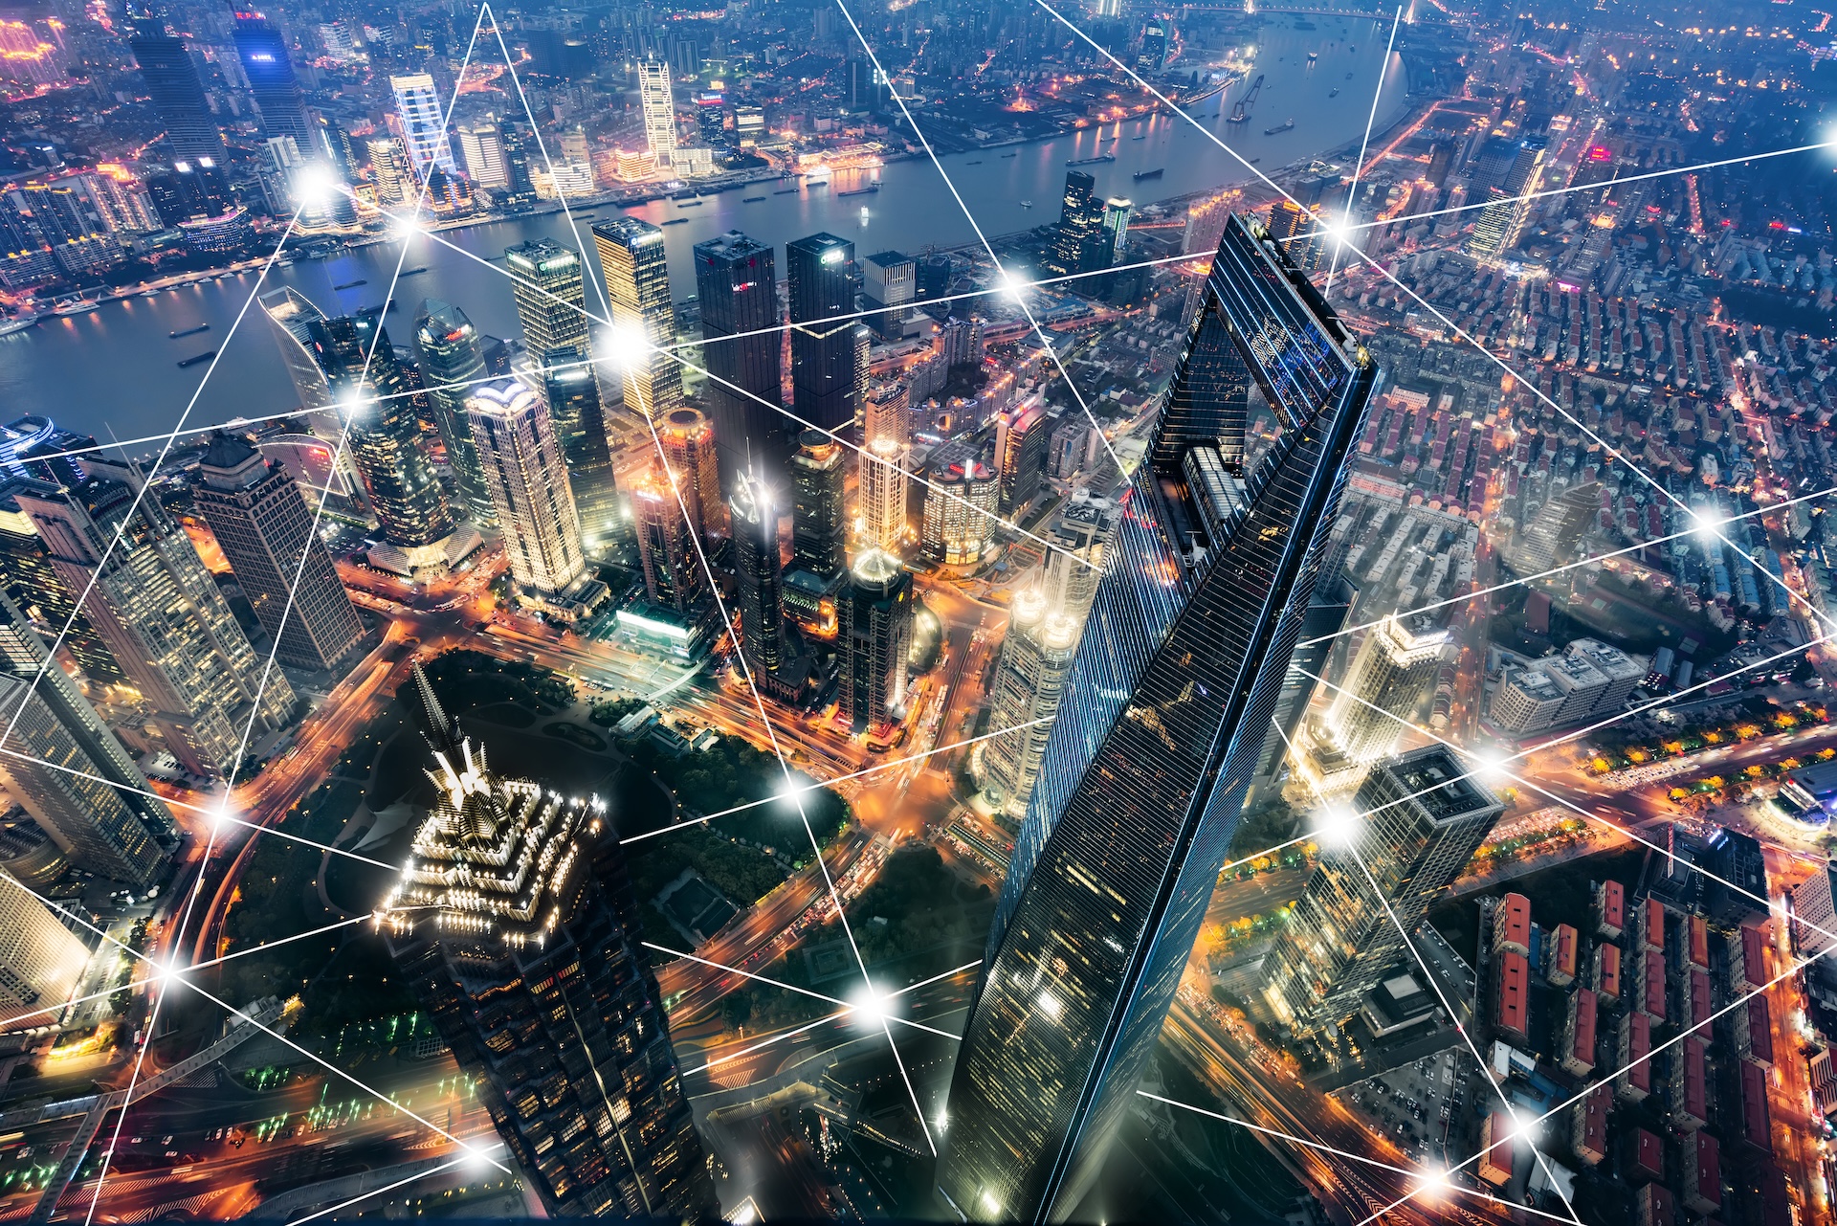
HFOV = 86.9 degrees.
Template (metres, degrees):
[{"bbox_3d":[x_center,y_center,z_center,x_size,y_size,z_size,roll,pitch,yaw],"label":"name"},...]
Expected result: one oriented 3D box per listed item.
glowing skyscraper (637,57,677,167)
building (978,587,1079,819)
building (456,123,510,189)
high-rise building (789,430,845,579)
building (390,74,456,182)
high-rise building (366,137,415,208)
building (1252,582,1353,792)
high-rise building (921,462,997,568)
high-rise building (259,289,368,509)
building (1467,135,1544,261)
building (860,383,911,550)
[{"bbox_3d":[-443.780,-858.360,1665.560,44.000,163.000,38.000,-5,42,-10],"label":"glowing skyscraper"},{"bbox_3d":[79.760,64.590,666.110,37.000,168.000,47.000,-27,50,-30],"label":"building"},{"bbox_3d":[-709.270,-746.170,1579.310,50.000,86.000,50.000,-18,46,-23],"label":"building"},{"bbox_3d":[-84.300,-81.100,826.200,34.000,152.000,29.000,24,45,21],"label":"high-rise building"},{"bbox_3d":[-778.830,-763.340,1535.150,51.000,164.000,42.000,-22,48,-26],"label":"building"},{"bbox_3d":[-816.950,-690.360,1507.700,47.000,88.000,36.000,-18,46,-22],"label":"high-rise building"},{"bbox_3d":[242.410,51.010,668.280,40.000,198.000,31.000,-5,42,-10],"label":"building"},{"bbox_3d":[39.430,-99.160,898.210,60.000,99.000,45.000,-1,42,-4],"label":"high-rise building"},{"bbox_3d":[-508.420,-174.580,858.690,62.000,217.000,34.000,23,45,21],"label":"high-rise building"},{"bbox_3d":[927.370,-654.980,1535.750,56.000,161.000,37.000,31,48,27],"label":"building"},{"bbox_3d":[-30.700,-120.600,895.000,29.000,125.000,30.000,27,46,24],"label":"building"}]

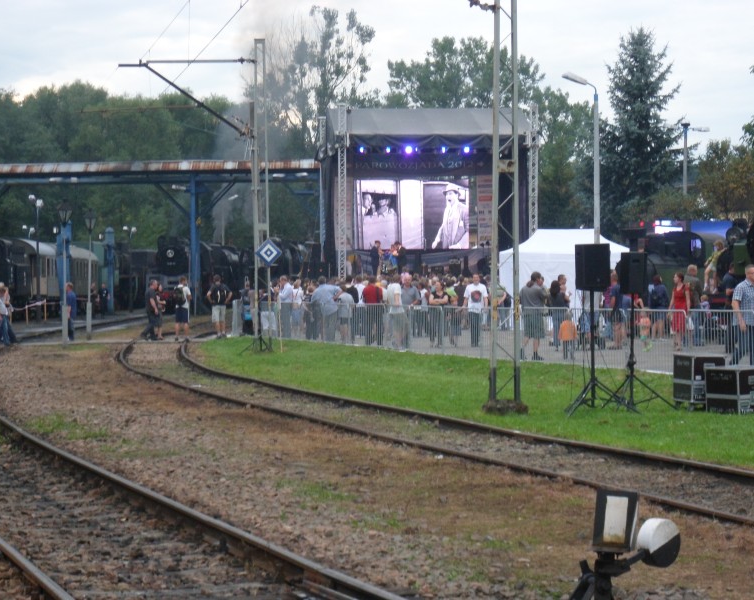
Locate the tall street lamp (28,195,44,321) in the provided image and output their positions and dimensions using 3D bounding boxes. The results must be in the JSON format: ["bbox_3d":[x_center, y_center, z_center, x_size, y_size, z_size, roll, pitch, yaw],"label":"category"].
[{"bbox_3d":[-14.636,-1.800,103.985,0.720,5.443,0.500,0,0,0],"label":"tall street lamp"}]

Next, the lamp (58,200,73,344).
[{"bbox_3d":[-8.023,-0.657,62.490,0.420,3.709,0.420,0,0,0],"label":"lamp"}]

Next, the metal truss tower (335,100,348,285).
[{"bbox_3d":[-1.280,-3.152,89.978,0.360,8.271,0.360,0,0,-7],"label":"metal truss tower"}]

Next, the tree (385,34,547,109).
[{"bbox_3d":[4.688,-6.643,129.960,8.500,14.950,8.000,0,0,0],"label":"tree"}]

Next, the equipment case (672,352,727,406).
[{"bbox_3d":[4.032,1.036,30.273,0.450,0.660,0.660,0,0,-14],"label":"equipment case"}]

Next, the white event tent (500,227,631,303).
[{"bbox_3d":[6.359,-0.712,82.291,3.900,3.430,3.000,0,0,-9],"label":"white event tent"}]

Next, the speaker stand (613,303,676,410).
[{"bbox_3d":[3.259,0.668,29.896,0.900,1.374,0.850,0,0,0],"label":"speaker stand"}]

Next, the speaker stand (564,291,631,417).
[{"bbox_3d":[2.723,0.633,29.696,0.900,1.499,0.880,0,0,0],"label":"speaker stand"}]

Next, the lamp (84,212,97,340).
[{"bbox_3d":[-8.102,-0.720,68.490,0.380,3.726,0.380,0,0,0],"label":"lamp"}]

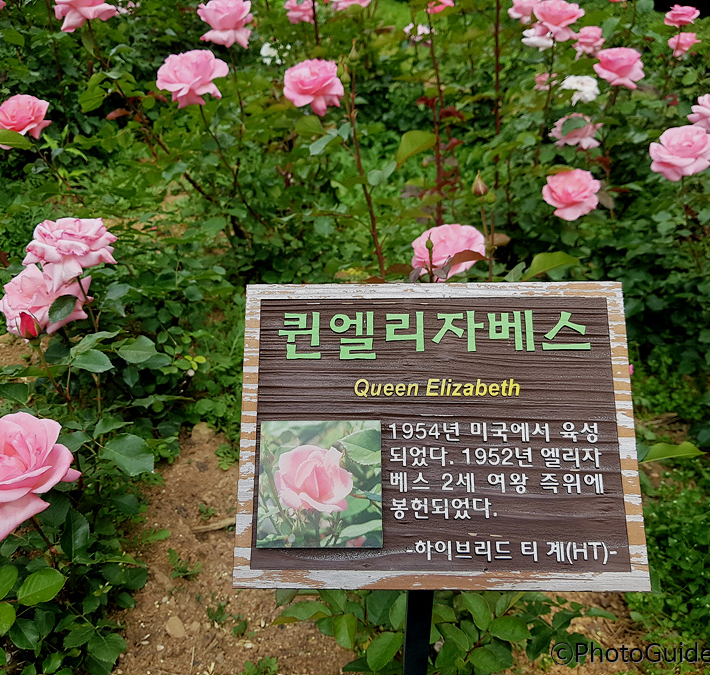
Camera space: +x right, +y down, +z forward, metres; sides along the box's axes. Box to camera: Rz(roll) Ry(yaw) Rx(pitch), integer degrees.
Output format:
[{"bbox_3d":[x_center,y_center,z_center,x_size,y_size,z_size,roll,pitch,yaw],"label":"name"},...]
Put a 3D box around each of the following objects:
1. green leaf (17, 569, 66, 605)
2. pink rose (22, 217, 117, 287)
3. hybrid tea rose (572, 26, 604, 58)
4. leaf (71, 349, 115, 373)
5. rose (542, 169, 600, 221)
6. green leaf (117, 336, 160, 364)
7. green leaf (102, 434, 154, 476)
[{"bbox_3d":[-0.325,0.259,0.700,0.047,0.010,0.029,-20,61,-30],"label":"green leaf"},{"bbox_3d":[-0.328,-0.099,0.780,0.104,0.060,0.104,-13,42,-21],"label":"pink rose"},{"bbox_3d":[0.593,-0.753,1.720,0.073,0.070,0.070,5,45,9],"label":"hybrid tea rose"},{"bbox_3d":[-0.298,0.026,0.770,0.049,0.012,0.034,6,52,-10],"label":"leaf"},{"bbox_3d":[0.356,-0.237,1.120,0.090,0.063,0.086,9,56,16],"label":"rose"},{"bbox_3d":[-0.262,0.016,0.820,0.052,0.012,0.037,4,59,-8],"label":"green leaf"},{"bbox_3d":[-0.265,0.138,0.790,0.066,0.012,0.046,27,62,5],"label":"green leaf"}]

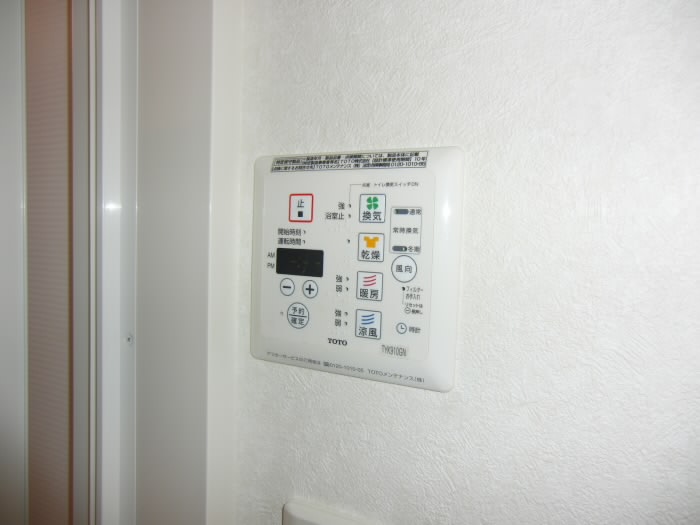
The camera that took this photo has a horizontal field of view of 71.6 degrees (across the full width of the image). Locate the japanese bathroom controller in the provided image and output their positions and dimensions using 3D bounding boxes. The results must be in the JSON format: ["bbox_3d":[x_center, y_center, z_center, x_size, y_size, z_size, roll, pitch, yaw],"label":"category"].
[{"bbox_3d":[-0.004,0.001,0.266,0.124,0.123,0.010,4,4,25],"label":"japanese bathroom controller"}]

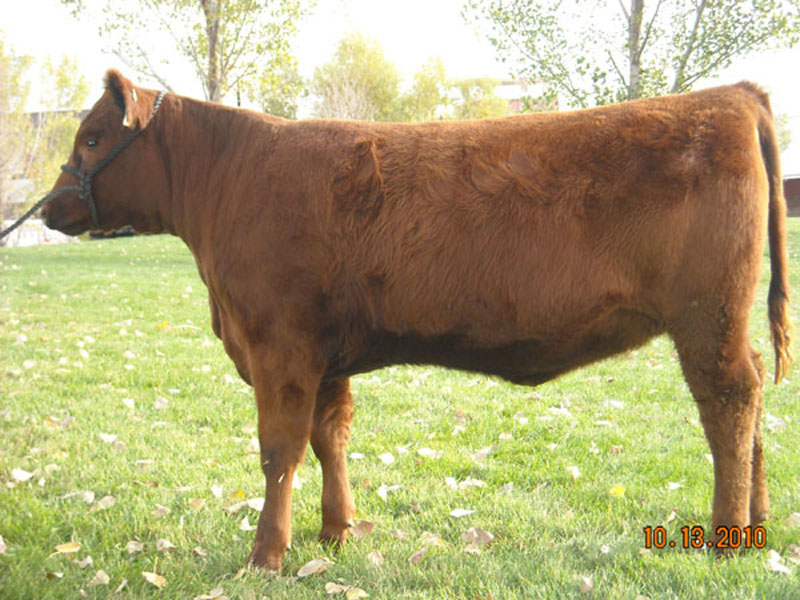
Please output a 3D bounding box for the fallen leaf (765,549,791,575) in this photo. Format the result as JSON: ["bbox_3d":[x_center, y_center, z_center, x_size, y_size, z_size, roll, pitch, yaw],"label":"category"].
[{"bbox_3d":[0.915,0.633,4.255,0.063,0.053,0.050,-1,3,0],"label":"fallen leaf"}]

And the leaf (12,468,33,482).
[{"bbox_3d":[-1.295,0.603,6.033,0.065,0.034,0.049,-1,3,0],"label":"leaf"}]

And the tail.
[{"bbox_3d":[0.947,-0.173,4.500,0.115,0.765,0.085,-1,3,0],"label":"tail"}]

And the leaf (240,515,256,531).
[{"bbox_3d":[-0.435,0.639,5.043,0.046,0.039,0.037,-1,3,0],"label":"leaf"}]

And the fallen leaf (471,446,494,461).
[{"bbox_3d":[0.299,0.565,6.444,0.073,0.034,0.062,-2,3,0],"label":"fallen leaf"}]

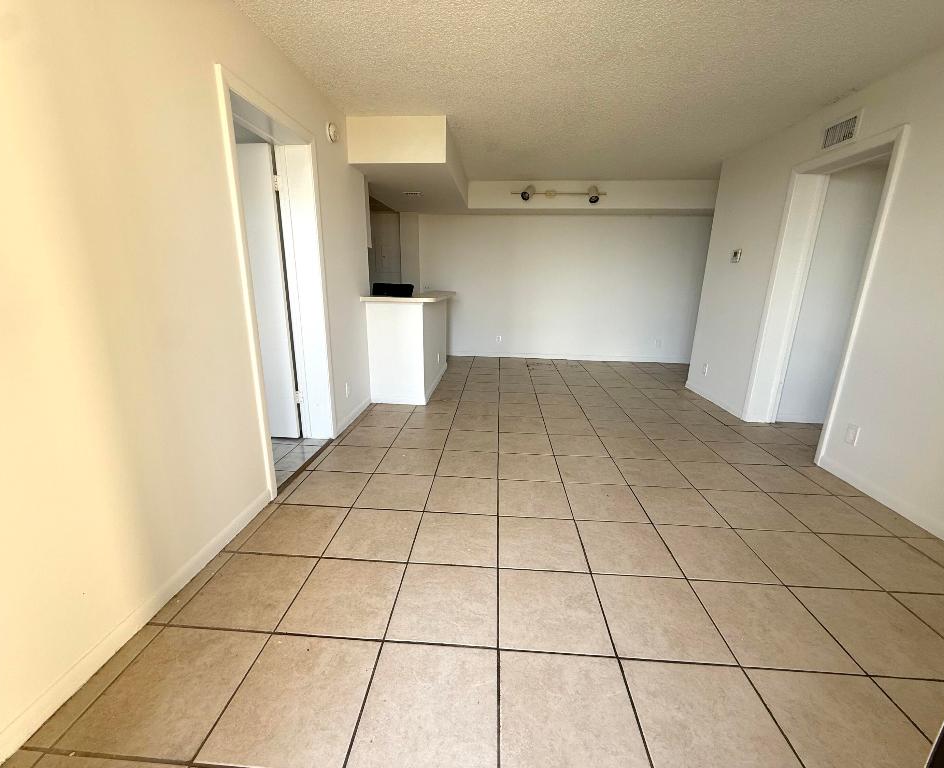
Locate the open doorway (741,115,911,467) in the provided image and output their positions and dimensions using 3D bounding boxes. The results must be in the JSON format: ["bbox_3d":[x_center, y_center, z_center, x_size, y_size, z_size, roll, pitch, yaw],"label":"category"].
[{"bbox_3d":[2.602,-0.557,3.086,0.272,2.109,0.965,2,15,3],"label":"open doorway"}]

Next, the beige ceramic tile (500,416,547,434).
[{"bbox_3d":[0.445,0.361,3.603,0.402,0.012,0.402,2,15,3],"label":"beige ceramic tile"}]

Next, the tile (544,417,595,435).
[{"bbox_3d":[0.850,0.372,3.579,0.403,0.012,0.403,2,15,3],"label":"tile"}]

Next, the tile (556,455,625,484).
[{"bbox_3d":[0.797,0.587,2.793,0.402,0.010,0.402,2,15,3],"label":"tile"}]

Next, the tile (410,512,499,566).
[{"bbox_3d":[-0.068,0.766,2.049,0.402,0.012,0.402,2,15,3],"label":"tile"}]

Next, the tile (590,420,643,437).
[{"bbox_3d":[1.254,0.389,3.556,0.402,0.012,0.402,2,15,3],"label":"tile"}]

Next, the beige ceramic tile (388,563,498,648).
[{"bbox_3d":[-0.095,0.871,1.654,0.402,0.012,0.402,2,15,3],"label":"beige ceramic tile"}]

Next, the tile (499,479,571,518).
[{"bbox_3d":[0.362,0.672,2.412,0.399,0.012,0.402,2,15,3],"label":"tile"}]

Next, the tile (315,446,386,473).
[{"bbox_3d":[-0.824,0.526,2.877,0.399,0.012,0.402,2,15,3],"label":"tile"}]

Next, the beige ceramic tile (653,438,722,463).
[{"bbox_3d":[1.628,0.505,3.127,0.399,0.012,0.402,2,15,3],"label":"beige ceramic tile"}]

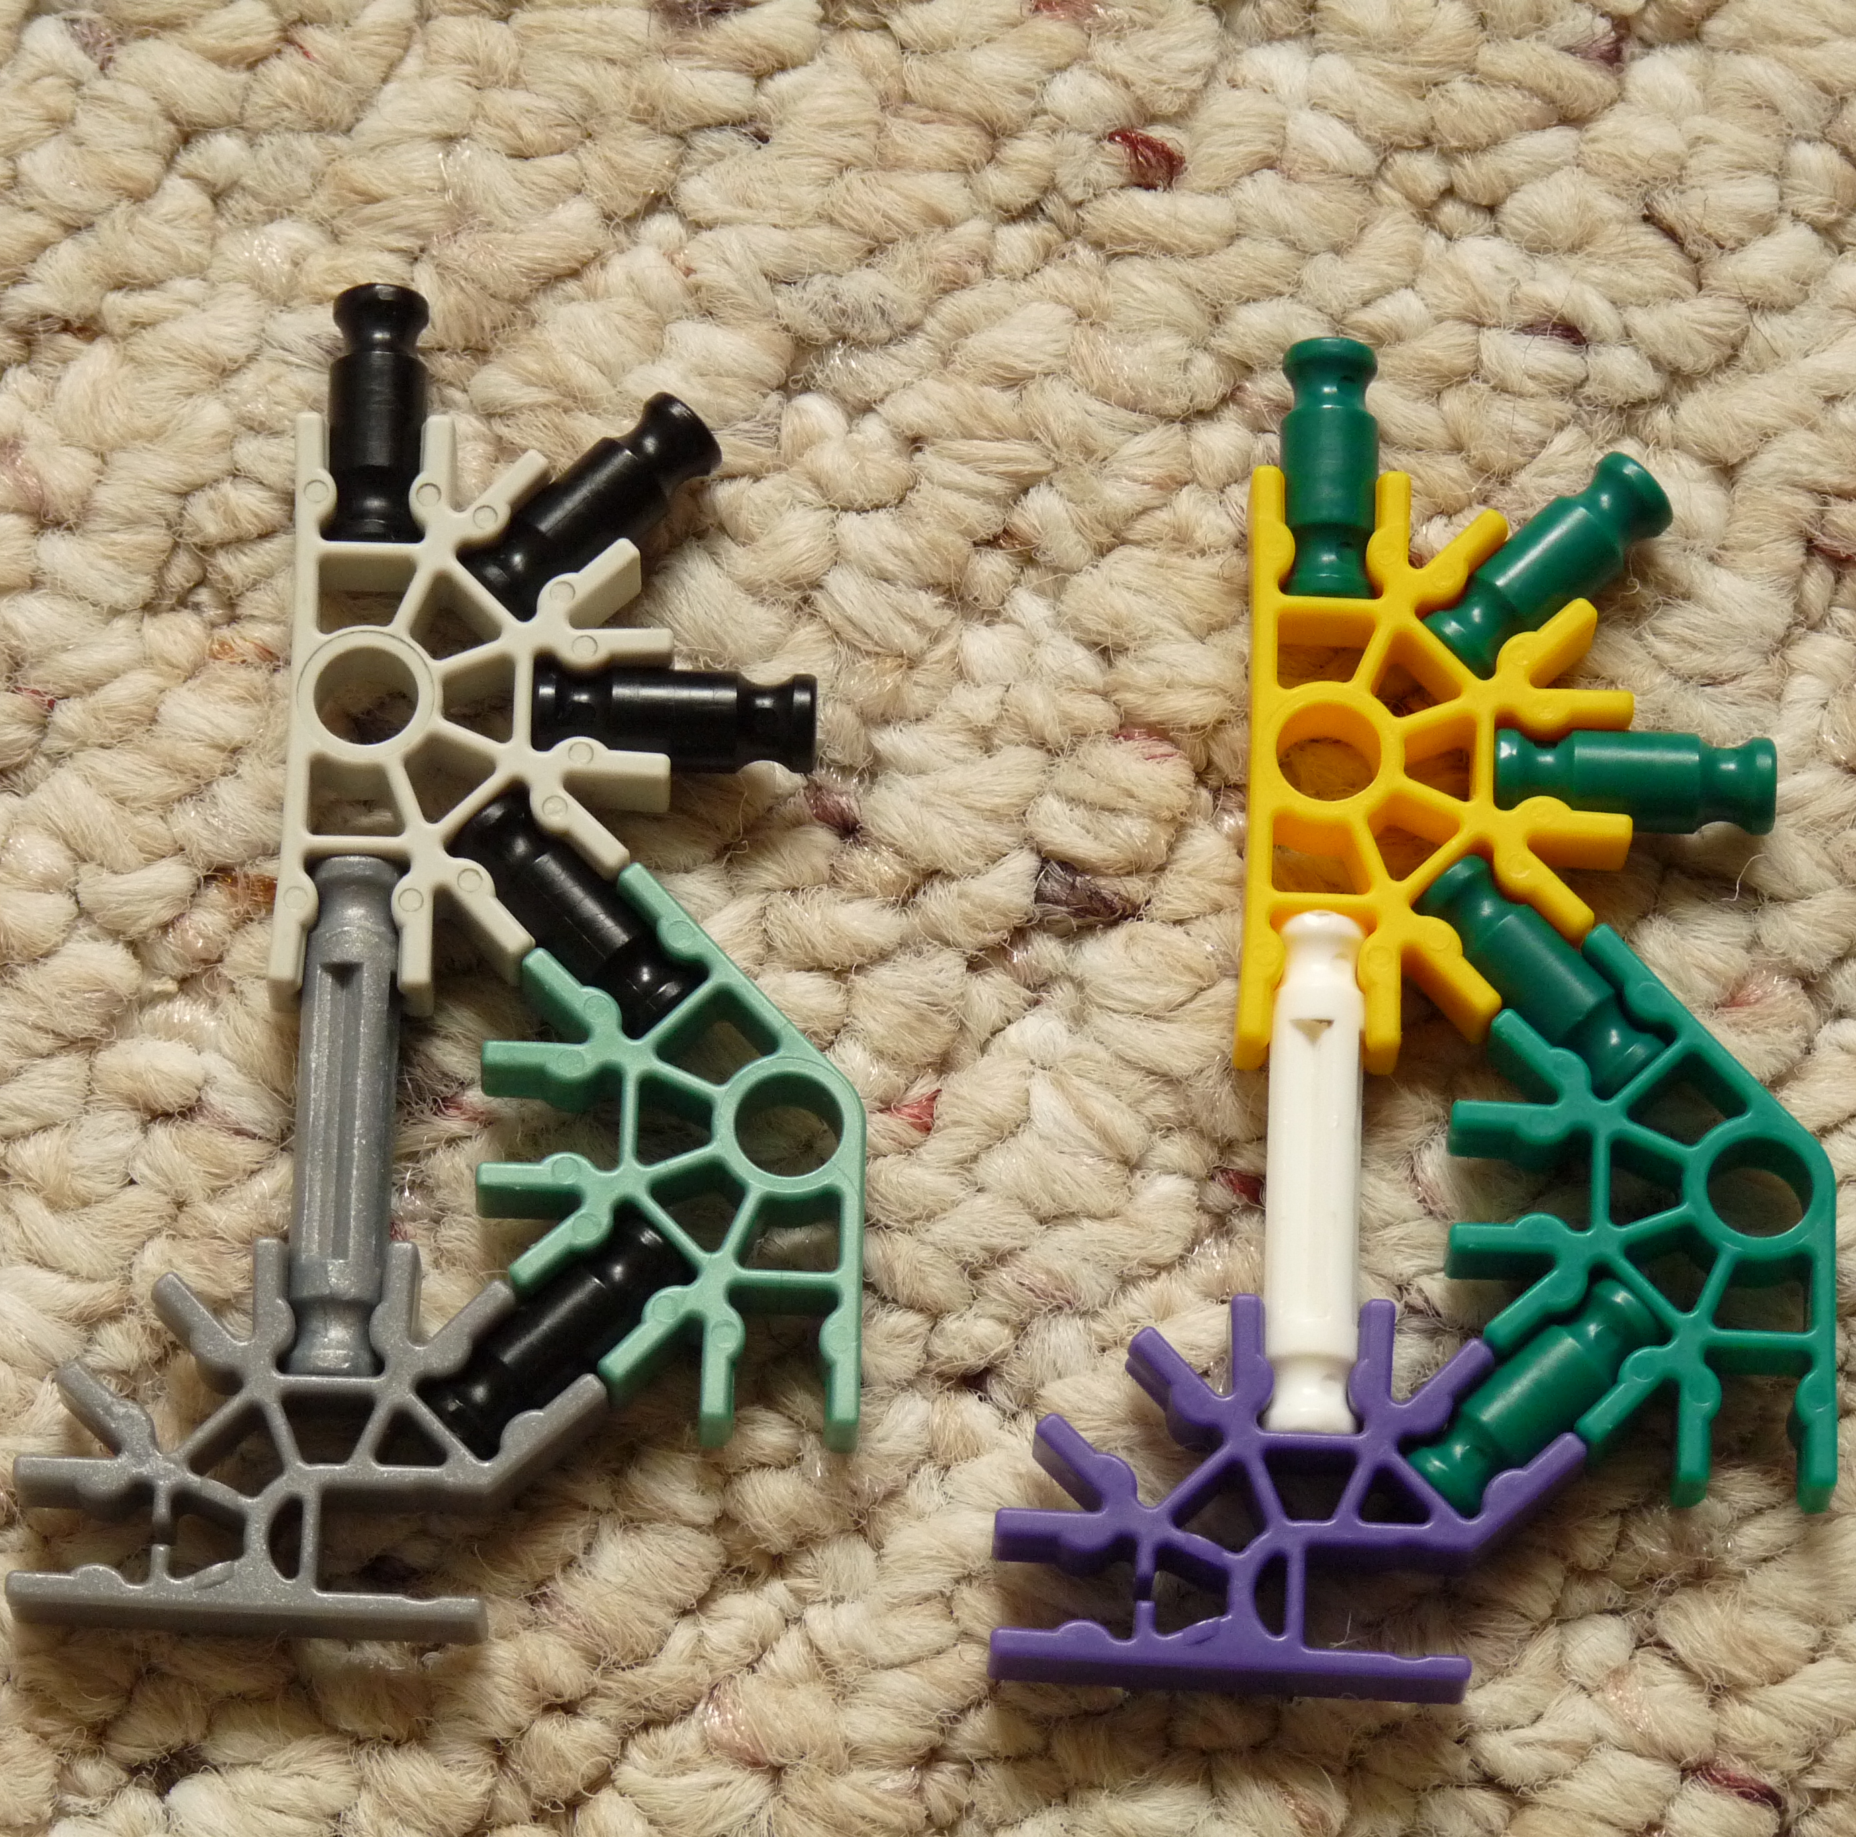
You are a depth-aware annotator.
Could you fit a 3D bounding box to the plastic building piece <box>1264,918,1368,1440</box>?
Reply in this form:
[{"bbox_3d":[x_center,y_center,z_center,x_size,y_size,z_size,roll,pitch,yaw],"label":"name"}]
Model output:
[{"bbox_3d":[0.024,0.016,0.586,0.006,0.006,0.033,2,70,0],"label":"plastic building piece"}]

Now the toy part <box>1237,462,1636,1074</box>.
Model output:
[{"bbox_3d":[0.031,-0.009,0.595,0.023,0.006,0.037,2,70,0],"label":"toy part"}]

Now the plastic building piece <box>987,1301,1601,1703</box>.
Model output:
[{"bbox_3d":[0.021,0.034,0.579,0.035,0.006,0.023,2,70,0],"label":"plastic building piece"}]

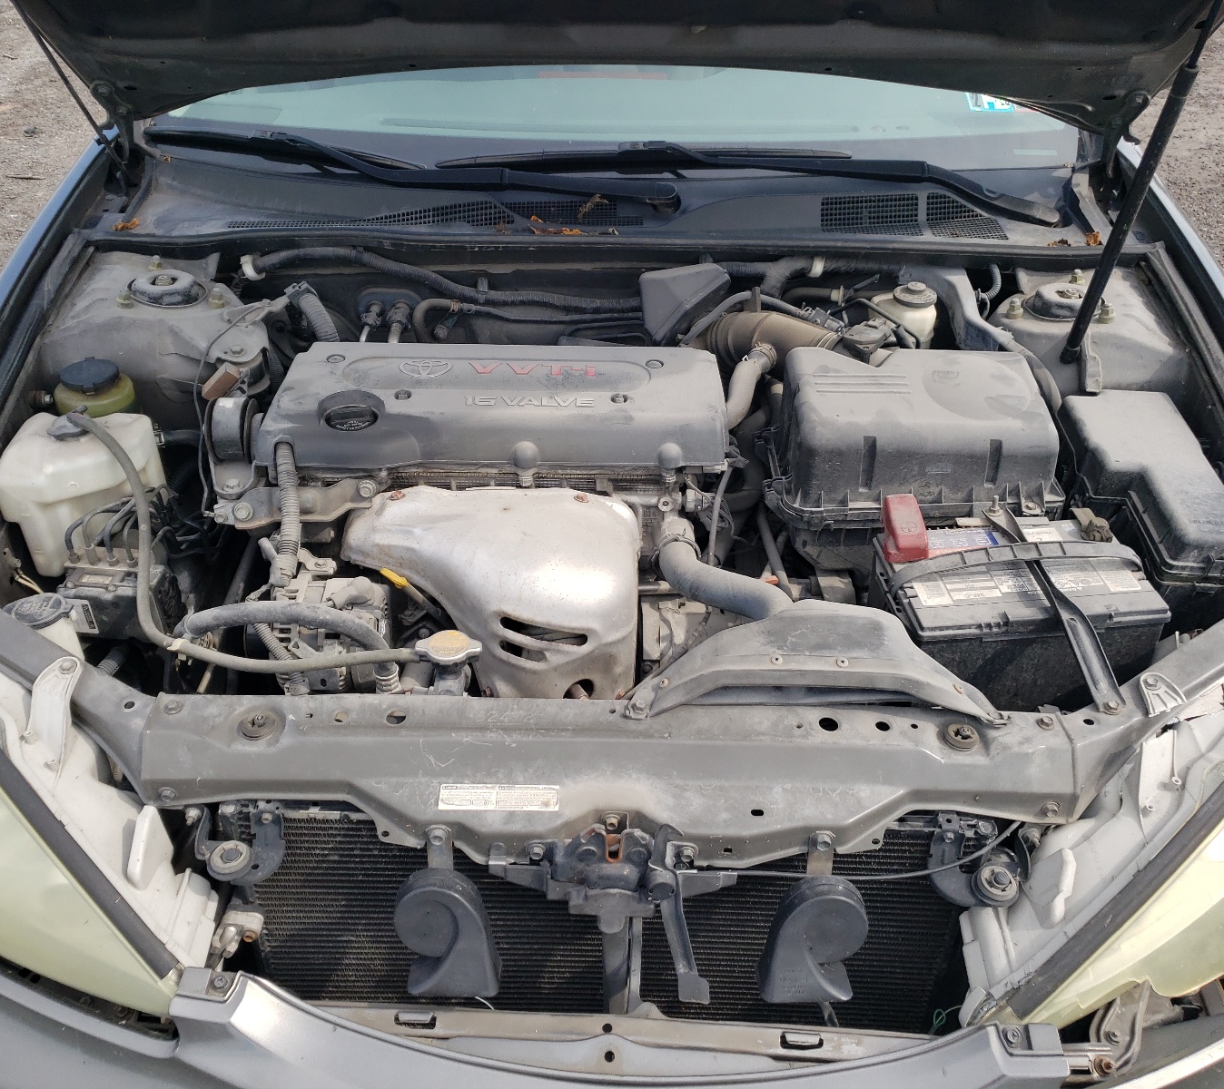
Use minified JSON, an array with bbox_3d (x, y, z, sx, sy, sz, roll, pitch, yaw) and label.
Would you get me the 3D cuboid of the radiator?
[{"bbox_3d":[-0.008,0.389,1.149,0.715,0.380,0.050,0,34,0],"label":"radiator"}]

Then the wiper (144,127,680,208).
[{"bbox_3d":[-0.303,-0.546,1.564,0.800,0.075,0.090,8,35,11],"label":"wiper"}]

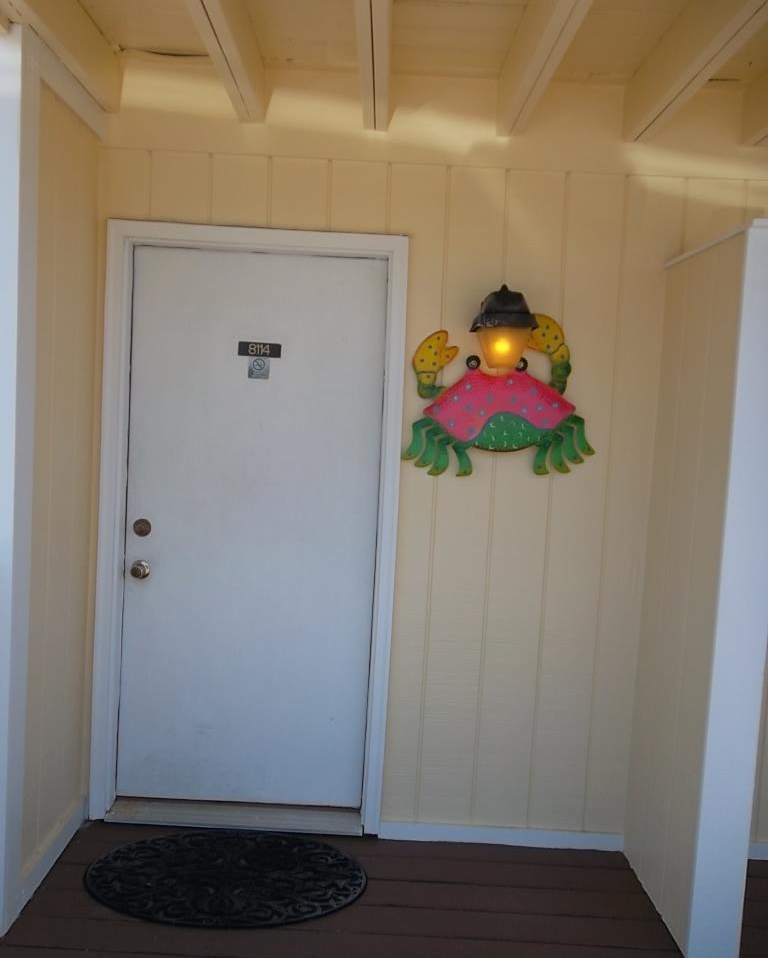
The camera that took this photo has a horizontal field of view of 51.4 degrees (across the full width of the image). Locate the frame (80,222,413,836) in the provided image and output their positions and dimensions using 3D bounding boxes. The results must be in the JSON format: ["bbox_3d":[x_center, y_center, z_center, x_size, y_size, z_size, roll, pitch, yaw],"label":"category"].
[{"bbox_3d":[-0.485,0.191,2.849,1.034,2.116,0.120,3,3,0],"label":"frame"}]

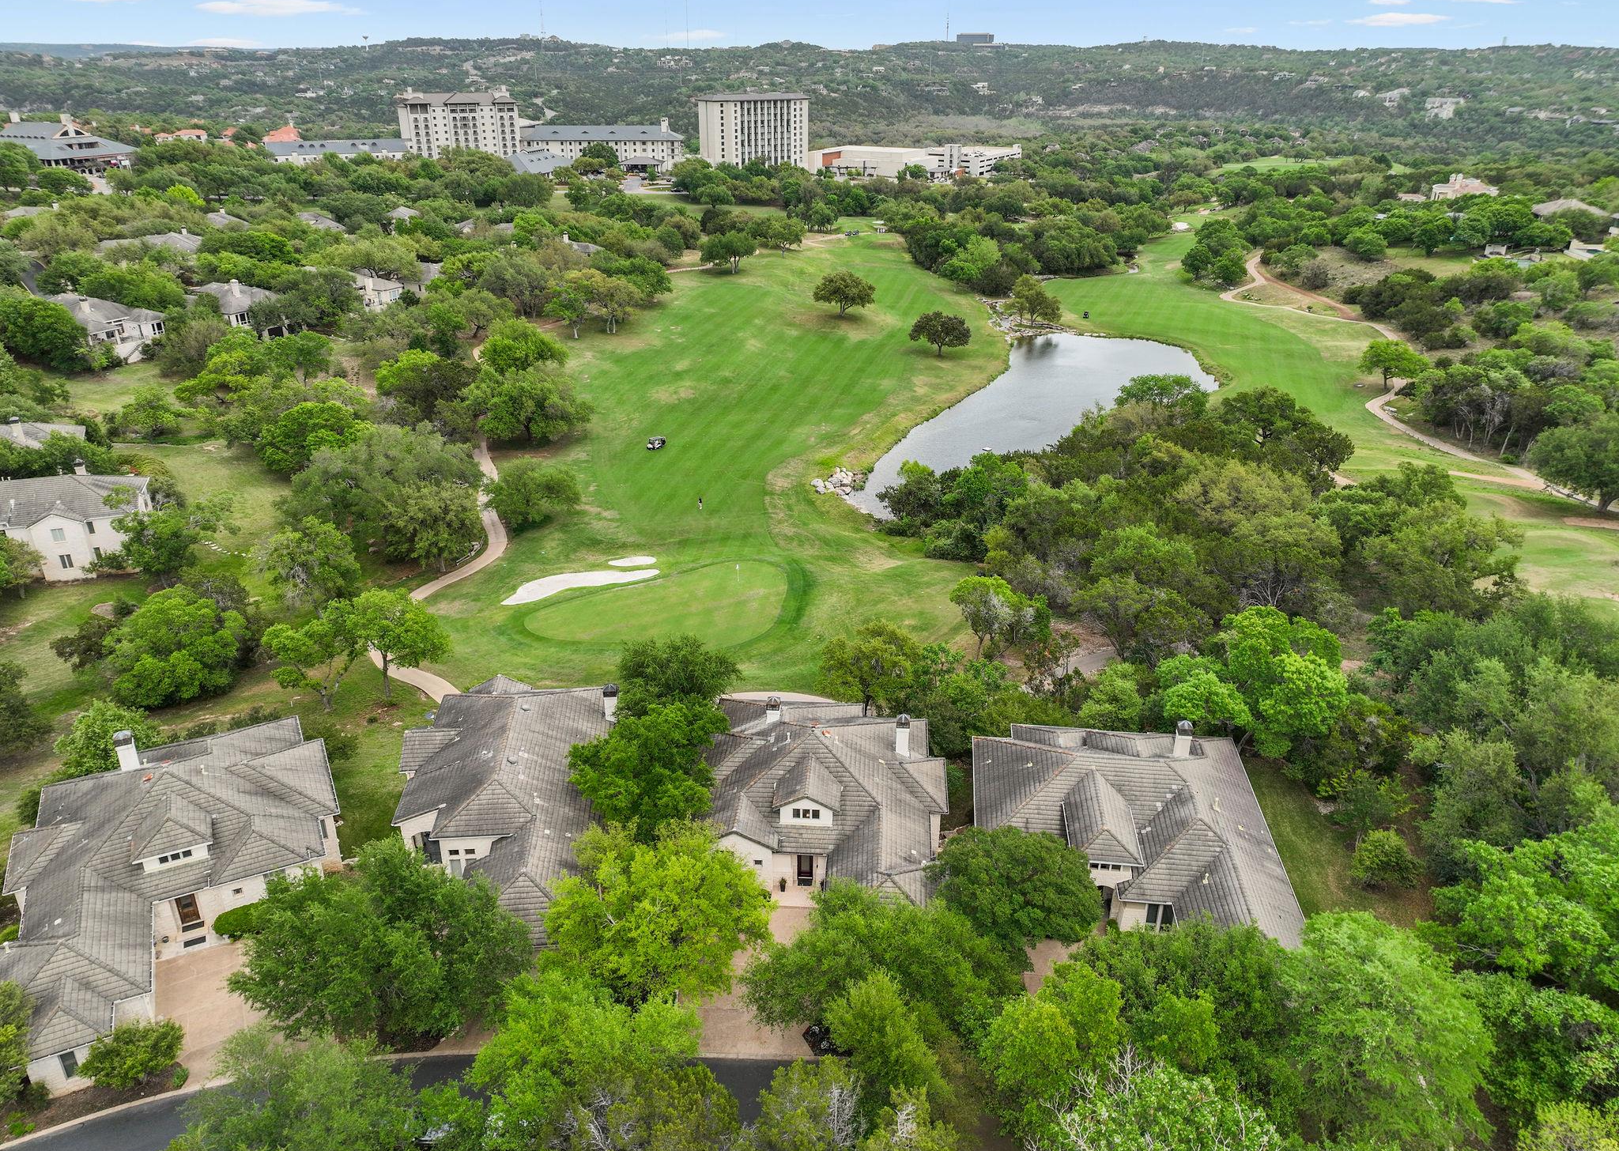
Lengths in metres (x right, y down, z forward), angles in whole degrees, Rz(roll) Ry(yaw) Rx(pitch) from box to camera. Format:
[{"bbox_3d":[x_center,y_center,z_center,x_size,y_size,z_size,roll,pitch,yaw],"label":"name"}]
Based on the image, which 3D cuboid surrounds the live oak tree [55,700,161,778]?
[{"bbox_3d":[-55.000,13.302,88.341,7.500,6.600,7.300,0,25,0],"label":"live oak tree"}]

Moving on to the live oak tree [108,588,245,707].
[{"bbox_3d":[-54.800,6.536,97.667,10.800,10.500,11.000,0,25,0],"label":"live oak tree"}]

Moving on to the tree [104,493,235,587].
[{"bbox_3d":[-66.500,-3.247,117.383,12.000,9.800,11.500,0,25,0],"label":"tree"}]

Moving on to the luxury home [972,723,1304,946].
[{"bbox_3d":[22.000,17.312,78.188,20.700,8.000,28.000,3,25,6],"label":"luxury home"}]

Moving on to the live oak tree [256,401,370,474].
[{"bbox_3d":[-65.870,-17.870,149.730,14.000,9.700,13.000,0,24,0],"label":"live oak tree"}]

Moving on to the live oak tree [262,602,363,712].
[{"bbox_3d":[-42.600,7.753,96.576,8.200,9.800,8.000,0,25,0],"label":"live oak tree"}]

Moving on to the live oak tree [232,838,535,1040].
[{"bbox_3d":[-24.400,21.705,64.688,16.300,11.500,13.500,0,25,0],"label":"live oak tree"}]

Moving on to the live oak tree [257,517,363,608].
[{"bbox_3d":[-49.000,-0.310,110.420,9.300,10.500,9.200,0,24,0],"label":"live oak tree"}]

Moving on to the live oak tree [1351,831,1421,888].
[{"bbox_3d":[38.360,19.170,75.040,4.400,3.500,4.300,0,24,0],"label":"live oak tree"}]

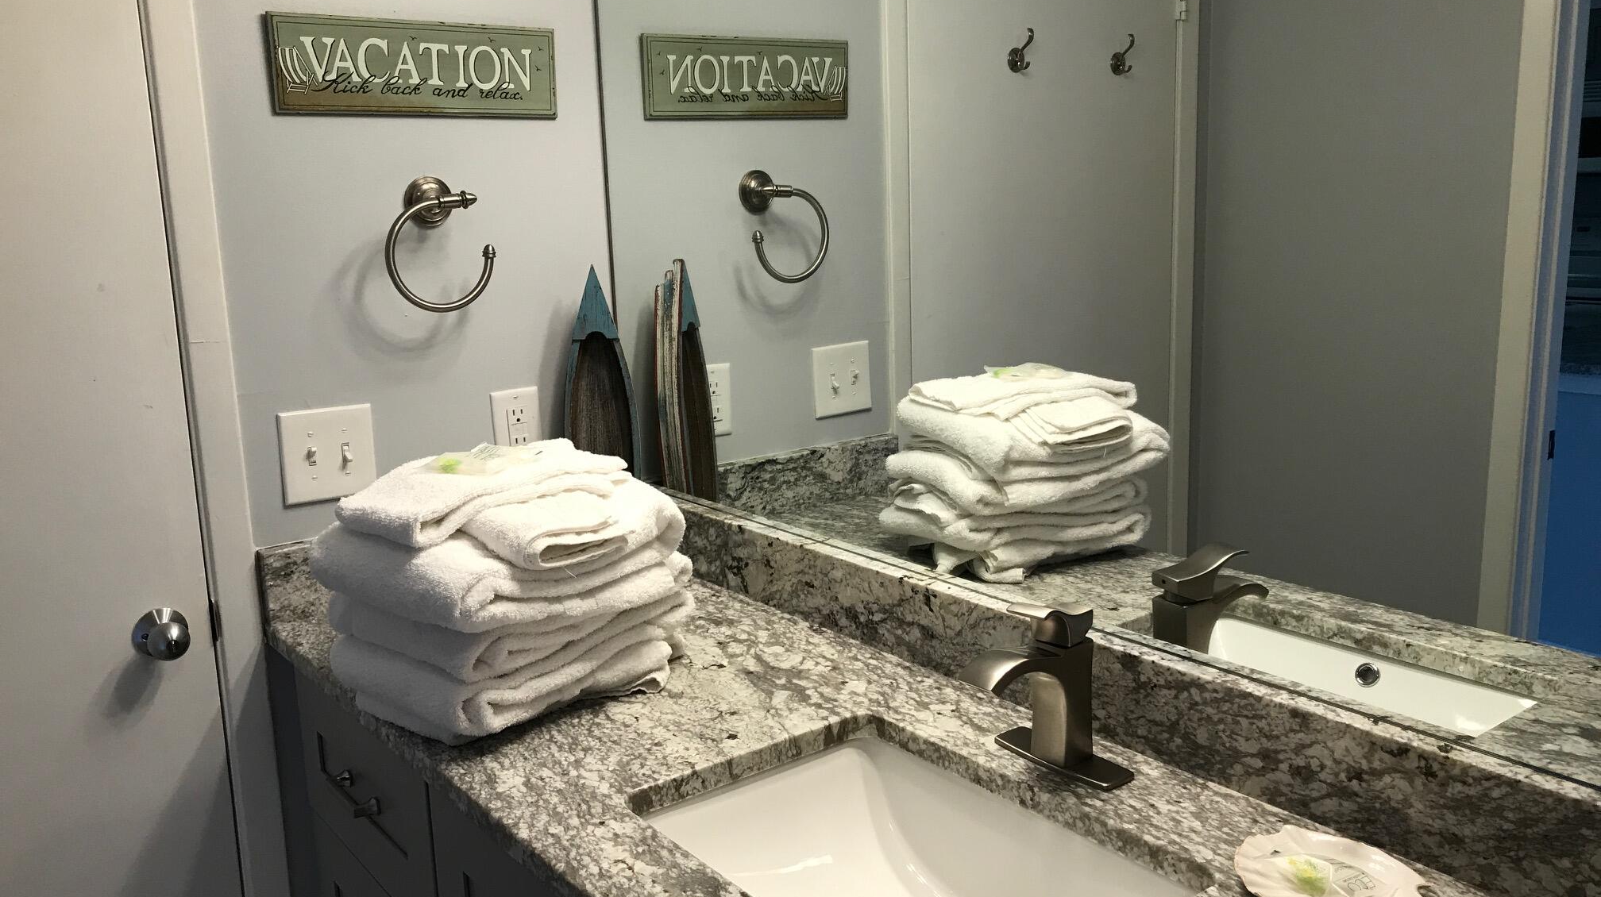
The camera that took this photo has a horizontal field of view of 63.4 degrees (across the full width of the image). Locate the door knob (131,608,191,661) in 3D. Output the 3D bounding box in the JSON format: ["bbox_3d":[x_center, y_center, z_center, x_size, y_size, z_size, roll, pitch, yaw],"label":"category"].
[{"bbox_3d":[-0.808,0.240,1.647,0.065,0.065,0.062,-10,14,-36],"label":"door knob"}]

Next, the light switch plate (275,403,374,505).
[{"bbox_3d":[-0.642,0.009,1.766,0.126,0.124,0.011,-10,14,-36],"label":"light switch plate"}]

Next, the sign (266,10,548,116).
[{"bbox_3d":[-0.516,-0.517,1.768,0.398,0.125,0.013,-10,14,-36],"label":"sign"}]

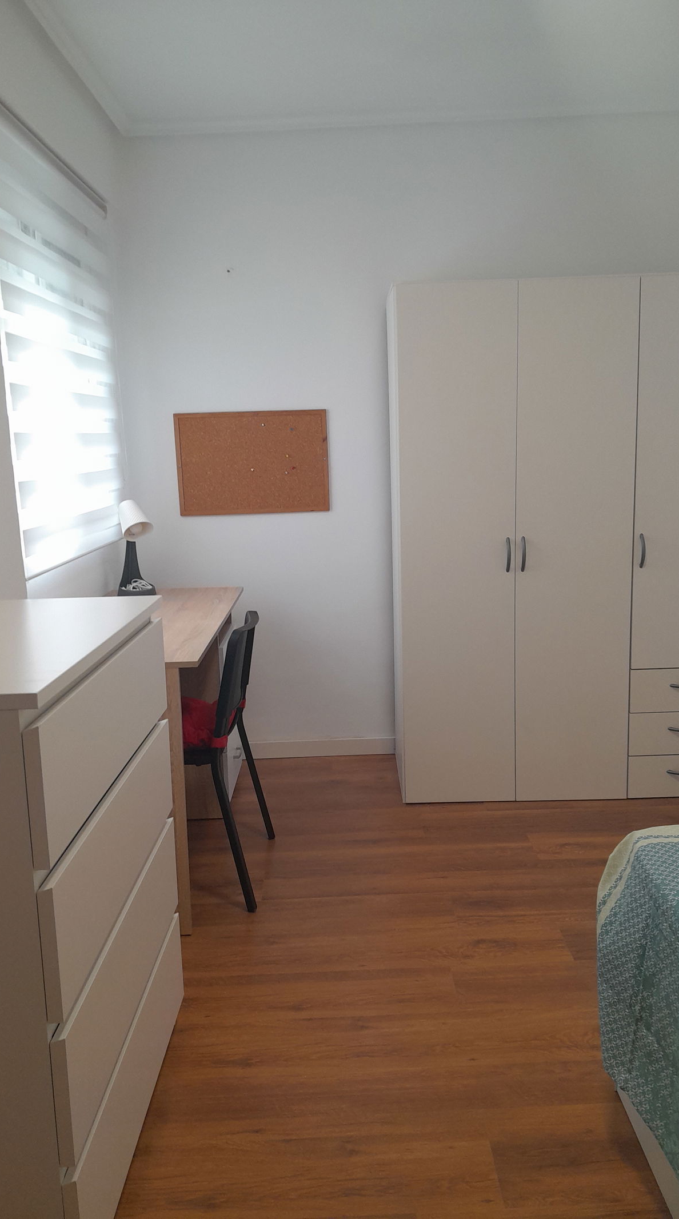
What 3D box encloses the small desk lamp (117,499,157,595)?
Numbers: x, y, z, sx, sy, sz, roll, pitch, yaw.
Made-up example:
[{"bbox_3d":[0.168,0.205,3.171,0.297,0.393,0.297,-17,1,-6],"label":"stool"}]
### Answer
[{"bbox_3d":[-0.738,-0.219,3.458,0.115,0.360,0.140,-9,12,-36],"label":"small desk lamp"}]

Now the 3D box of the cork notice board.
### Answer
[{"bbox_3d":[-0.344,-0.580,3.780,0.603,0.404,0.018,-1,10,2],"label":"cork notice board"}]

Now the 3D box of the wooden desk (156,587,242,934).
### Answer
[{"bbox_3d":[-0.611,0.403,3.102,0.515,0.754,1.250,-2,10,0],"label":"wooden desk"}]

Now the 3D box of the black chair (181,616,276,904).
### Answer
[{"bbox_3d":[-0.501,0.426,2.864,0.540,0.785,0.530,-1,10,2],"label":"black chair"}]

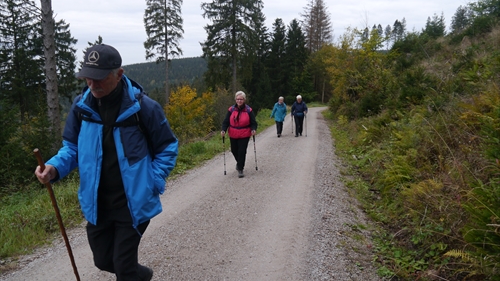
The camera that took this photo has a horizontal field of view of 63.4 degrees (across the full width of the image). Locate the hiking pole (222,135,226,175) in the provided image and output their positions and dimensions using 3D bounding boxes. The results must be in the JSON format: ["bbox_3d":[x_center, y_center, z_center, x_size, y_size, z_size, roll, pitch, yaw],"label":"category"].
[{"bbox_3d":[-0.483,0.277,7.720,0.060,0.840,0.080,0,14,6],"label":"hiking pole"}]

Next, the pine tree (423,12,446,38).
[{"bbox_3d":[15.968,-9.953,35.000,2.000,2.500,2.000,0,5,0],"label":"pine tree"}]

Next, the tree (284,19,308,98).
[{"bbox_3d":[5.873,-9.891,50.000,3.100,10.400,3.100,0,5,0],"label":"tree"}]

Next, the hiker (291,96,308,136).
[{"bbox_3d":[1.995,-0.961,16.200,0.660,1.700,0.500,1,6,6],"label":"hiker"}]

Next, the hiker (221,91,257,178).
[{"bbox_3d":[-0.200,-0.114,7.700,0.700,1.660,0.520,0,6,3],"label":"hiker"}]

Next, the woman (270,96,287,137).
[{"bbox_3d":[1.139,-0.930,16.000,0.620,1.630,0.450,0,6,5],"label":"woman"}]

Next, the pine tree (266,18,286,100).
[{"bbox_3d":[3.014,-9.100,46.000,2.600,9.800,2.600,0,5,0],"label":"pine tree"}]

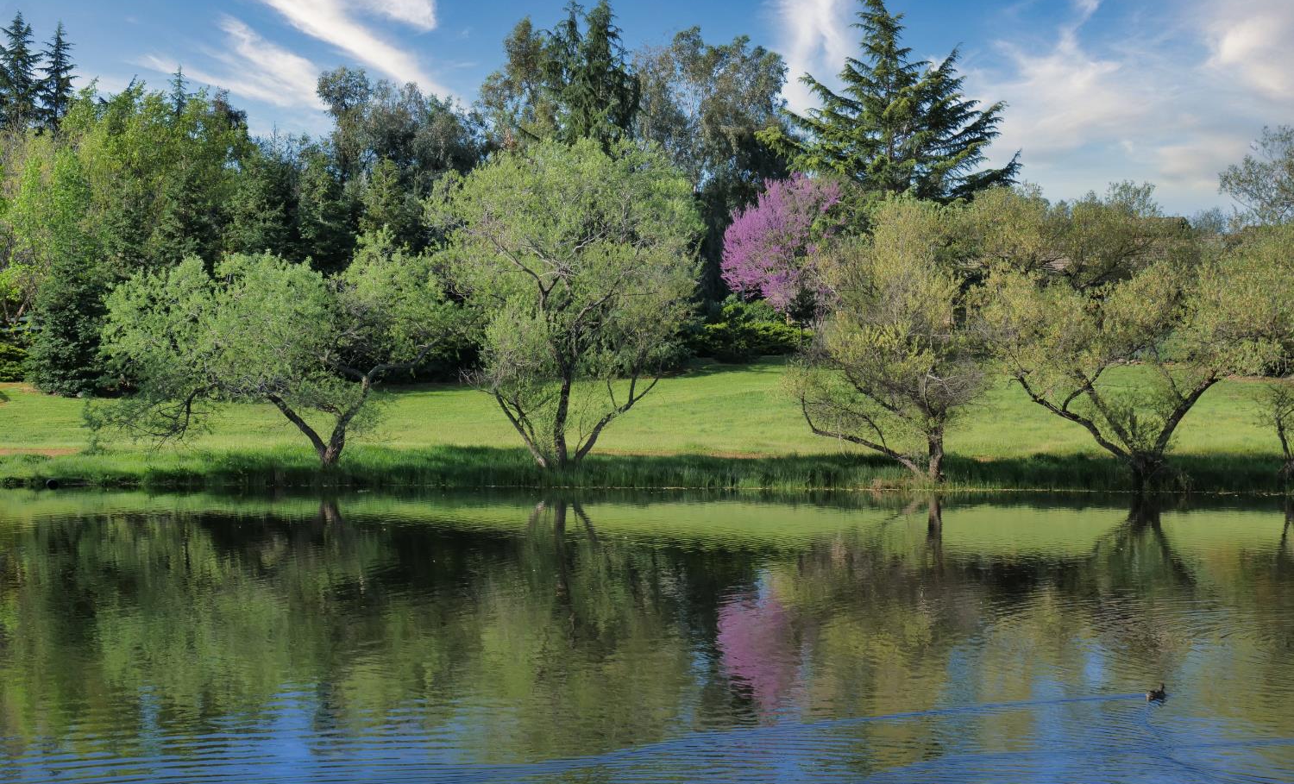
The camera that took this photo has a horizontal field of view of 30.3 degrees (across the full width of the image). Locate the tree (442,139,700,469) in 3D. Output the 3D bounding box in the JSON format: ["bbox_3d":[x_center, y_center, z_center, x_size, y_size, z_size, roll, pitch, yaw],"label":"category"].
[{"bbox_3d":[-2.360,-2.700,74.000,8.010,10.260,7.440,1,2,0],"label":"tree"}]

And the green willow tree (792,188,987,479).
[{"bbox_3d":[7.370,-1.620,72.500,5.880,8.610,5.880,1,2,0],"label":"green willow tree"}]

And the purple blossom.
[{"bbox_3d":[5.320,-5.400,94.000,4.890,6.400,4.890,1,2,0],"label":"purple blossom"}]

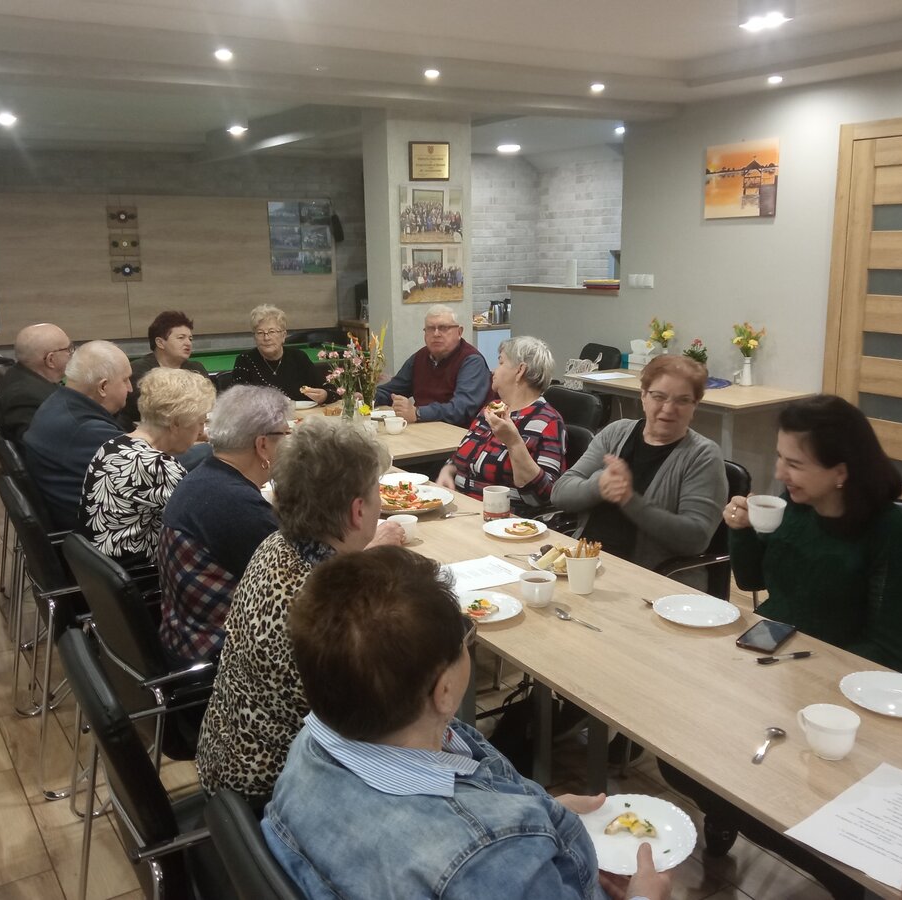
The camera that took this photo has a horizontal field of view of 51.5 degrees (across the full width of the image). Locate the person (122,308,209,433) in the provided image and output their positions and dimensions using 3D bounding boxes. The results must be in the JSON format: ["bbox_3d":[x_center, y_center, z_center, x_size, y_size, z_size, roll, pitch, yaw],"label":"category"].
[{"bbox_3d":[-1.421,-0.099,4.964,0.540,1.220,0.740,-12,17,-40],"label":"person"}]

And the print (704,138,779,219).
[{"bbox_3d":[1.649,-1.526,5.314,0.025,0.405,0.520,-9,15,-31],"label":"print"}]

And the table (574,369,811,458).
[{"bbox_3d":[1.369,-0.040,5.661,0.700,0.720,1.400,-10,15,-32],"label":"table"}]

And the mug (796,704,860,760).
[{"bbox_3d":[0.643,0.483,1.592,0.104,0.066,0.092,-1,12,0],"label":"mug"}]

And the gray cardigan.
[{"bbox_3d":[0.590,0.194,2.856,0.460,0.600,0.620,-12,17,-40],"label":"gray cardigan"}]

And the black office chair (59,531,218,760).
[{"bbox_3d":[-0.680,0.653,2.517,0.600,0.860,0.570,-10,15,-35],"label":"black office chair"}]

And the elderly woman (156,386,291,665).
[{"bbox_3d":[-0.531,0.451,2.557,0.740,1.200,0.540,-9,15,-30],"label":"elderly woman"}]

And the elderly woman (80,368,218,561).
[{"bbox_3d":[-0.834,0.329,3.115,0.700,1.220,0.500,-9,15,-32],"label":"elderly woman"}]

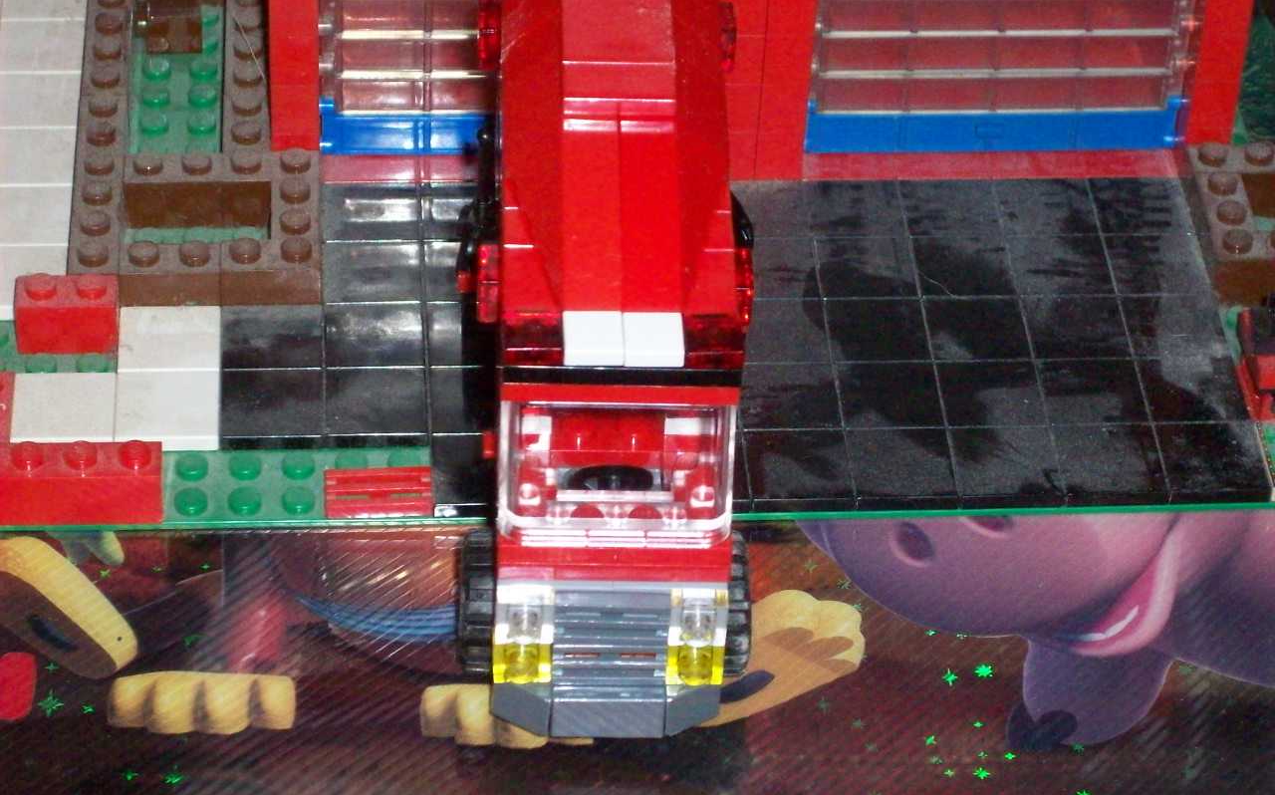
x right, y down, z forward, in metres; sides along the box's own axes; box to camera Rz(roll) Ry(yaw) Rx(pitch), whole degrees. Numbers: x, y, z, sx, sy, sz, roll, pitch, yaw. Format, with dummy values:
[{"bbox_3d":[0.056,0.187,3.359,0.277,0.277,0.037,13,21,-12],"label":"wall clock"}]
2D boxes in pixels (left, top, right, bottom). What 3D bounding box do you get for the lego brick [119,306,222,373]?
[{"bbox_3d":[-0.073,-0.008,0.642,0.016,0.003,0.016,-1,40,-4],"label":"lego brick"}]

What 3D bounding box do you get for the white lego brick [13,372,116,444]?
[{"bbox_3d":[-0.088,0.002,0.629,0.016,0.003,0.016,-1,40,-4],"label":"white lego brick"}]

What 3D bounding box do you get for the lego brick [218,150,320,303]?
[{"bbox_3d":[-0.059,-0.027,0.659,0.016,0.011,0.032,-1,40,-4],"label":"lego brick"}]

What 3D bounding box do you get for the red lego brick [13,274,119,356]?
[{"bbox_3d":[-0.089,-0.014,0.641,0.016,0.011,0.008,-1,40,-4],"label":"red lego brick"}]

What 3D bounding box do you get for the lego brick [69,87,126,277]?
[{"bbox_3d":[-0.087,-0.032,0.663,0.008,0.011,0.048,-1,40,-4],"label":"lego brick"}]

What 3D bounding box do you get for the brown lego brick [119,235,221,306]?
[{"bbox_3d":[-0.074,-0.019,0.649,0.016,0.011,0.008,-1,40,-4],"label":"brown lego brick"}]

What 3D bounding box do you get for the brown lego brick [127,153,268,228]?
[{"bbox_3d":[-0.072,-0.034,0.667,0.024,0.011,0.008,-1,40,-4],"label":"brown lego brick"}]

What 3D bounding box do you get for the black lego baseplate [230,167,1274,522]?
[{"bbox_3d":[0.014,-0.009,0.649,0.160,0.003,0.080,-1,40,-4],"label":"black lego baseplate"}]

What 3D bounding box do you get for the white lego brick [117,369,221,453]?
[{"bbox_3d":[-0.072,0.002,0.630,0.016,0.003,0.016,-1,40,-4],"label":"white lego brick"}]

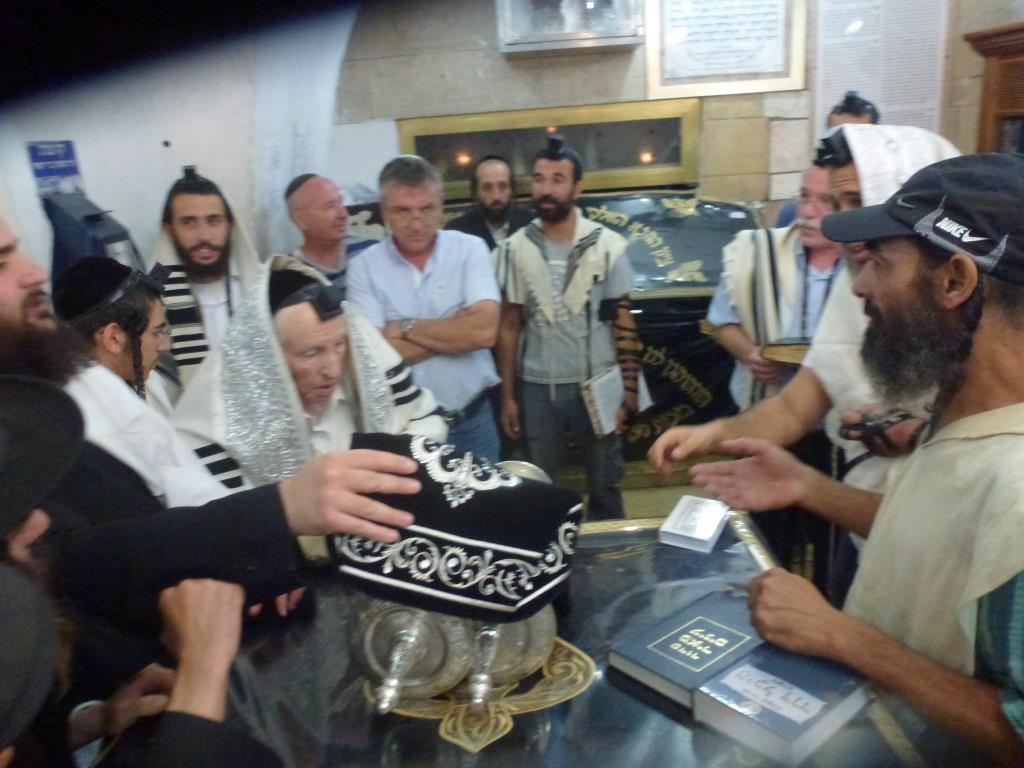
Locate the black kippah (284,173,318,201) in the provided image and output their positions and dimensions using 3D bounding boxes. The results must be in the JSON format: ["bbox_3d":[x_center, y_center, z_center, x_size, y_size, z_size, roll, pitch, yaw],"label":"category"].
[{"bbox_3d":[-0.724,-0.683,2.420,0.155,0.045,0.155,-35,13,17],"label":"black kippah"}]

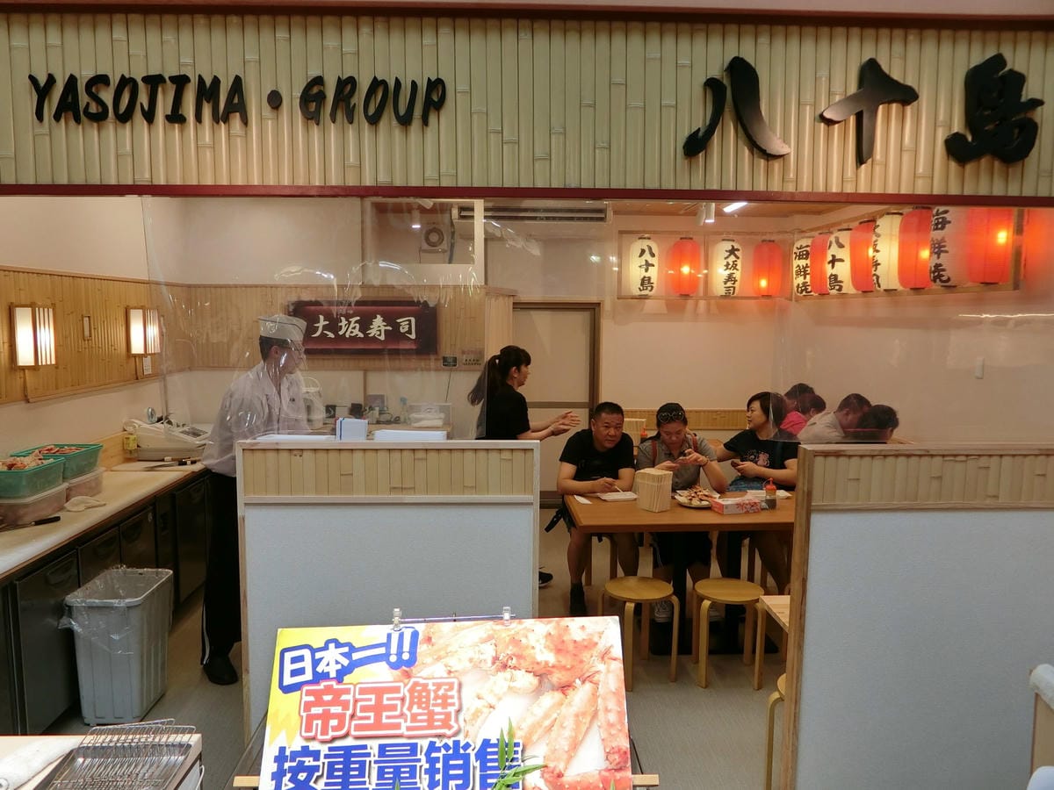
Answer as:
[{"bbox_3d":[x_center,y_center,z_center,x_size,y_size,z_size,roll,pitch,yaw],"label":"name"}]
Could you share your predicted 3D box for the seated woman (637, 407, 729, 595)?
[{"bbox_3d":[0.946,0.678,4.711,0.550,1.280,0.680,0,6,-3],"label":"seated woman"}]

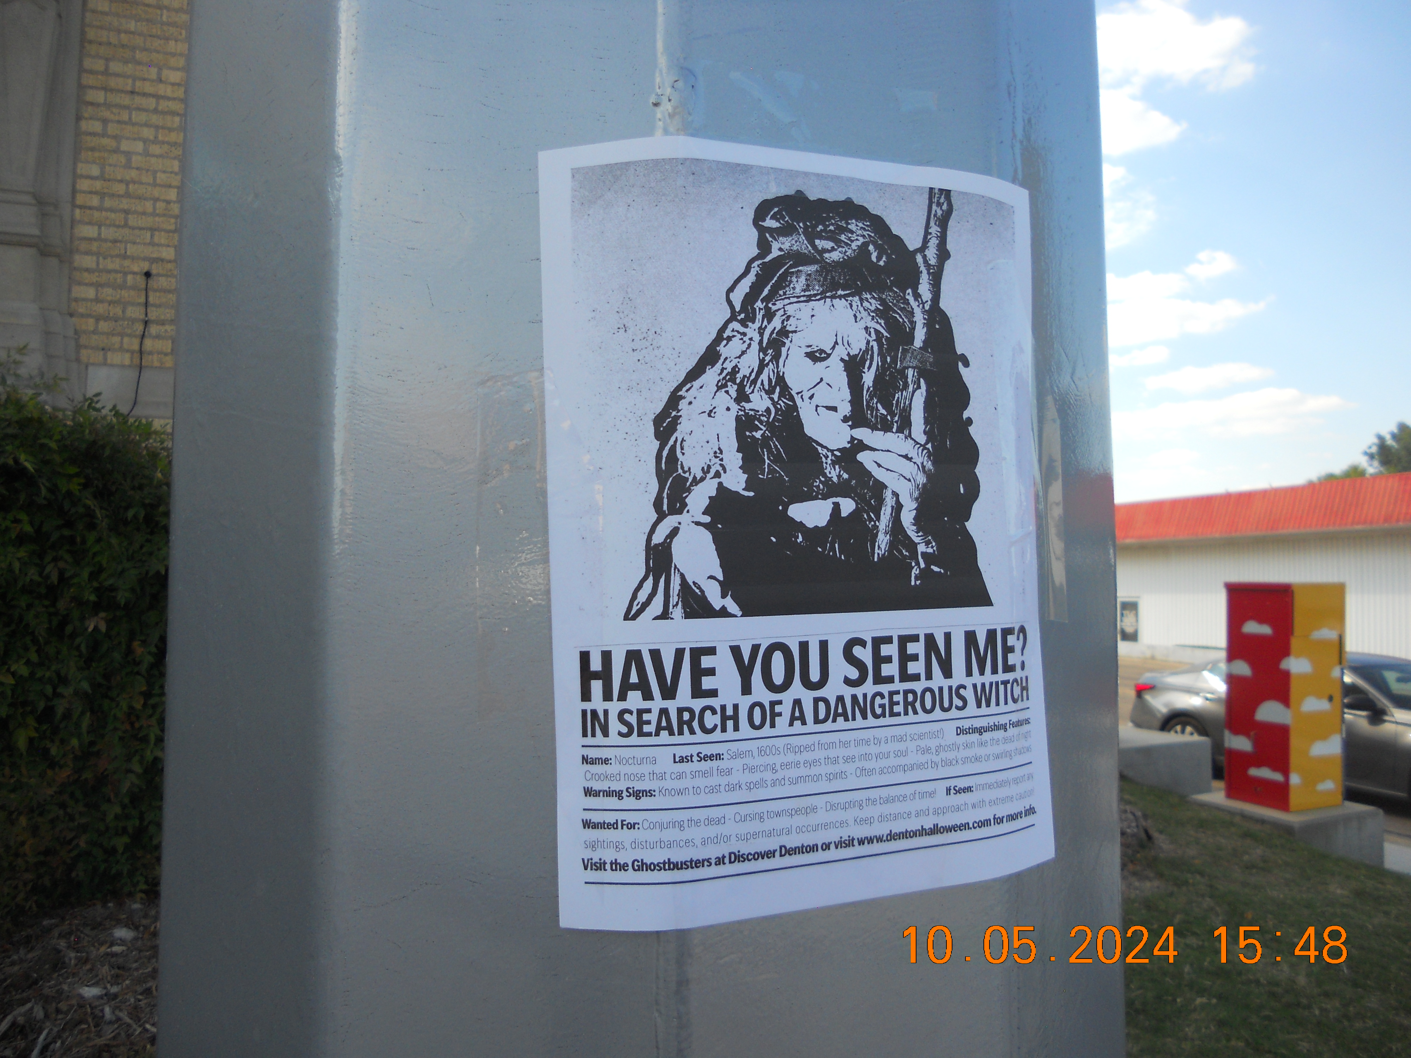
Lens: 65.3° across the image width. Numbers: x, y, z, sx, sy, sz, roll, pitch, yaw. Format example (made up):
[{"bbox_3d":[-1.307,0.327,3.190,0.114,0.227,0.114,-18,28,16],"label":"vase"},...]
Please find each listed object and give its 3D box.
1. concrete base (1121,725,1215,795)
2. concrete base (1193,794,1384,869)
[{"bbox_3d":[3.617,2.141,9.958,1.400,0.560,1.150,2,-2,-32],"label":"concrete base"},{"bbox_3d":[4.667,2.446,8.884,1.044,0.470,0.918,1,-2,-27],"label":"concrete base"}]

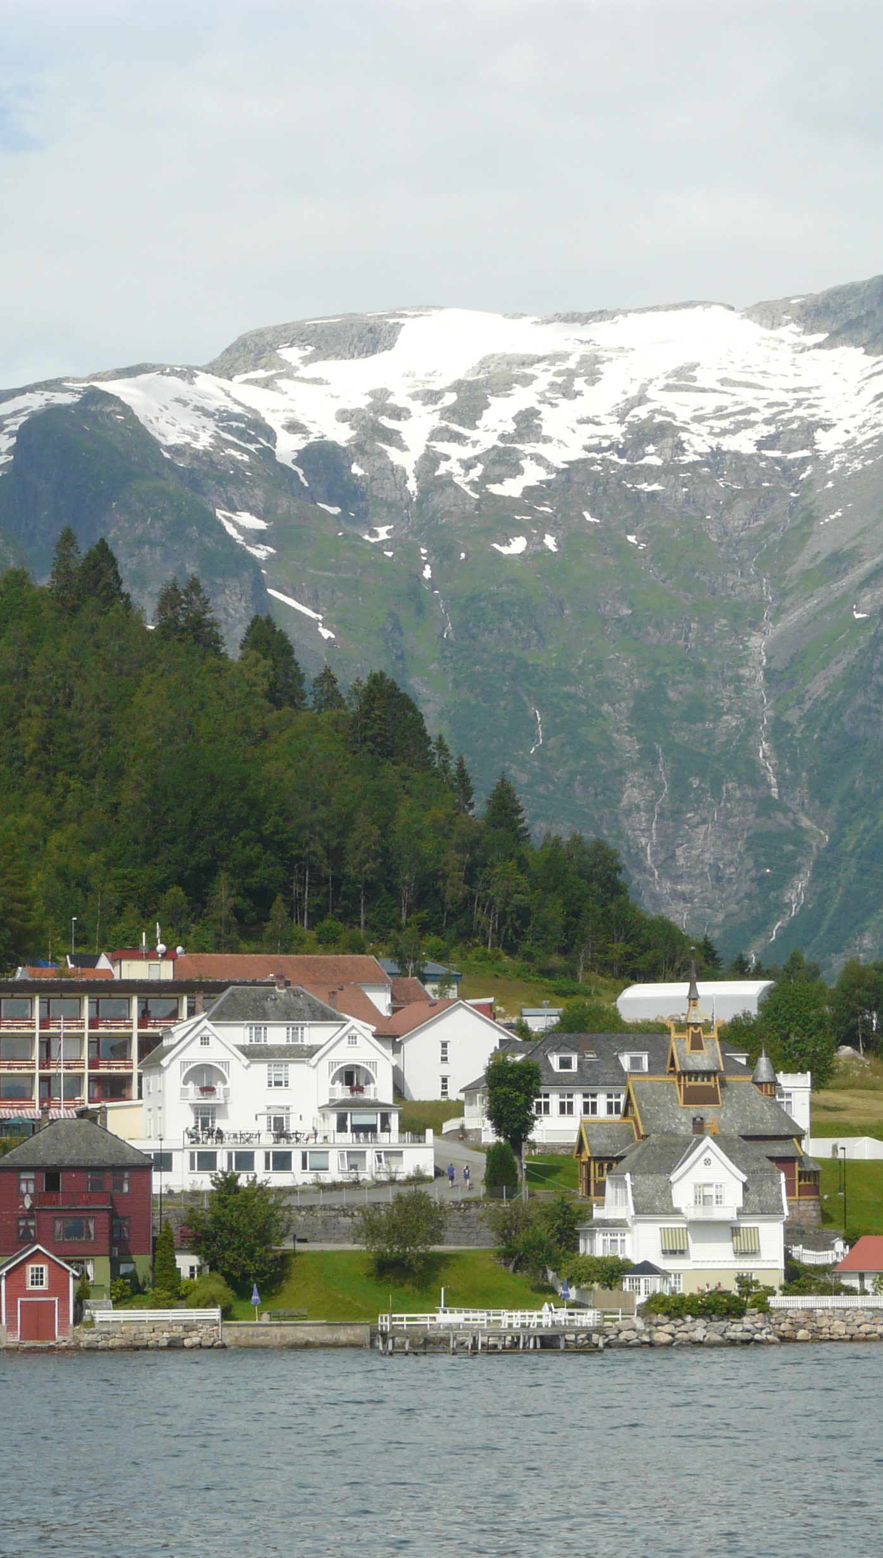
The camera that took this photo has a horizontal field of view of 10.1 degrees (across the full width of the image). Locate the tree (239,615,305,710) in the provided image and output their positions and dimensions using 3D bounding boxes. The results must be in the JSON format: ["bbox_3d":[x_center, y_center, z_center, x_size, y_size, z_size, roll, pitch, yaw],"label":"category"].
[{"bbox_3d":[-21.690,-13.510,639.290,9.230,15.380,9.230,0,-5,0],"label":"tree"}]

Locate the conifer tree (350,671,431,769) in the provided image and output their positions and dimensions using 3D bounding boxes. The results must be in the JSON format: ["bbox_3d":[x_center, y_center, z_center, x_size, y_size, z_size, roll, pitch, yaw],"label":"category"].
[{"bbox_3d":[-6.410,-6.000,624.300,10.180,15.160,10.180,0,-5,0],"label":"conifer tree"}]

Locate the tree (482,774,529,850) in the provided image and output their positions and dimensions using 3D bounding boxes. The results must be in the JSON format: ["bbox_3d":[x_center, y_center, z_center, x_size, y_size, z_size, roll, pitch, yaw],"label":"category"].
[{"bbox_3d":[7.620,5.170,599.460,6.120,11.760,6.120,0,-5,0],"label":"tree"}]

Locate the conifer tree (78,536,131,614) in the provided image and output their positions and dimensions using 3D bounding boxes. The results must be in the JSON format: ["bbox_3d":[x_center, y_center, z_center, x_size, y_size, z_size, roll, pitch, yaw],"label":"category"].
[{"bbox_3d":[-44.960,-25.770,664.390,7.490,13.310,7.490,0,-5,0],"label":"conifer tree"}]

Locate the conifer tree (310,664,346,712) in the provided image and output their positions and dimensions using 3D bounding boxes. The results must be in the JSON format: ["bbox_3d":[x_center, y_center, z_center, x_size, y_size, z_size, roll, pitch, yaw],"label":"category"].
[{"bbox_3d":[-14.820,-10.570,644.610,4.990,8.530,4.990,0,-5,0],"label":"conifer tree"}]

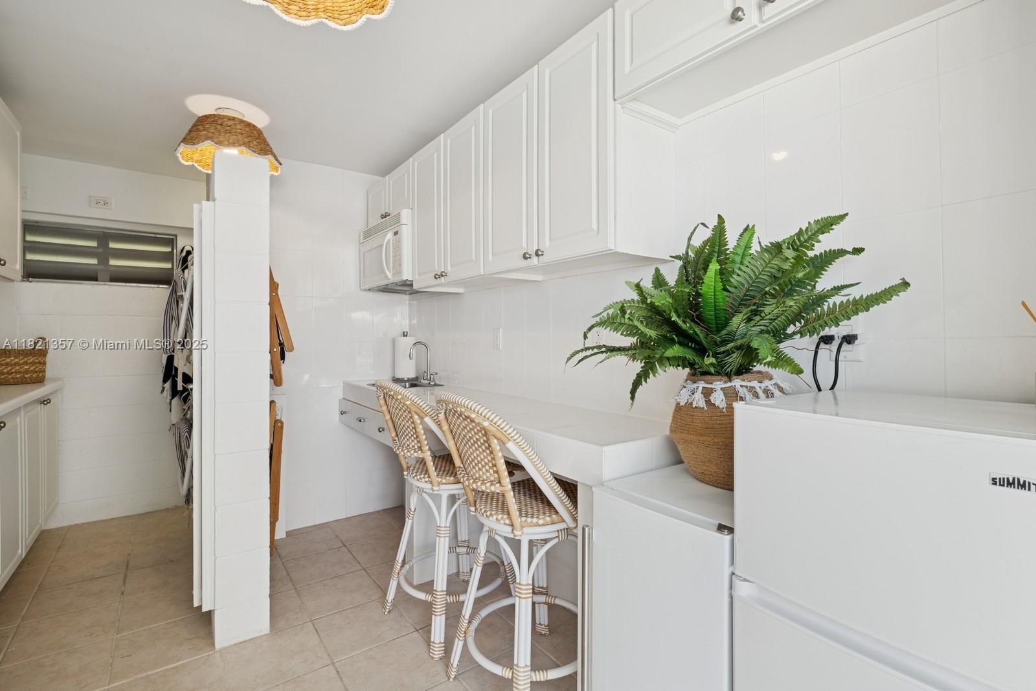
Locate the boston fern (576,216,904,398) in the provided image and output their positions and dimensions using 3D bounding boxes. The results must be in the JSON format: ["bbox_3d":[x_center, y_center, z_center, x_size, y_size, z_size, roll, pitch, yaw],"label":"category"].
[{"bbox_3d":[0.519,-0.100,1.237,0.560,0.500,0.720,0,1,-37],"label":"boston fern"}]

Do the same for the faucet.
[{"bbox_3d":[-0.625,0.107,2.974,0.170,0.275,0.230,0,1,-37],"label":"faucet"}]

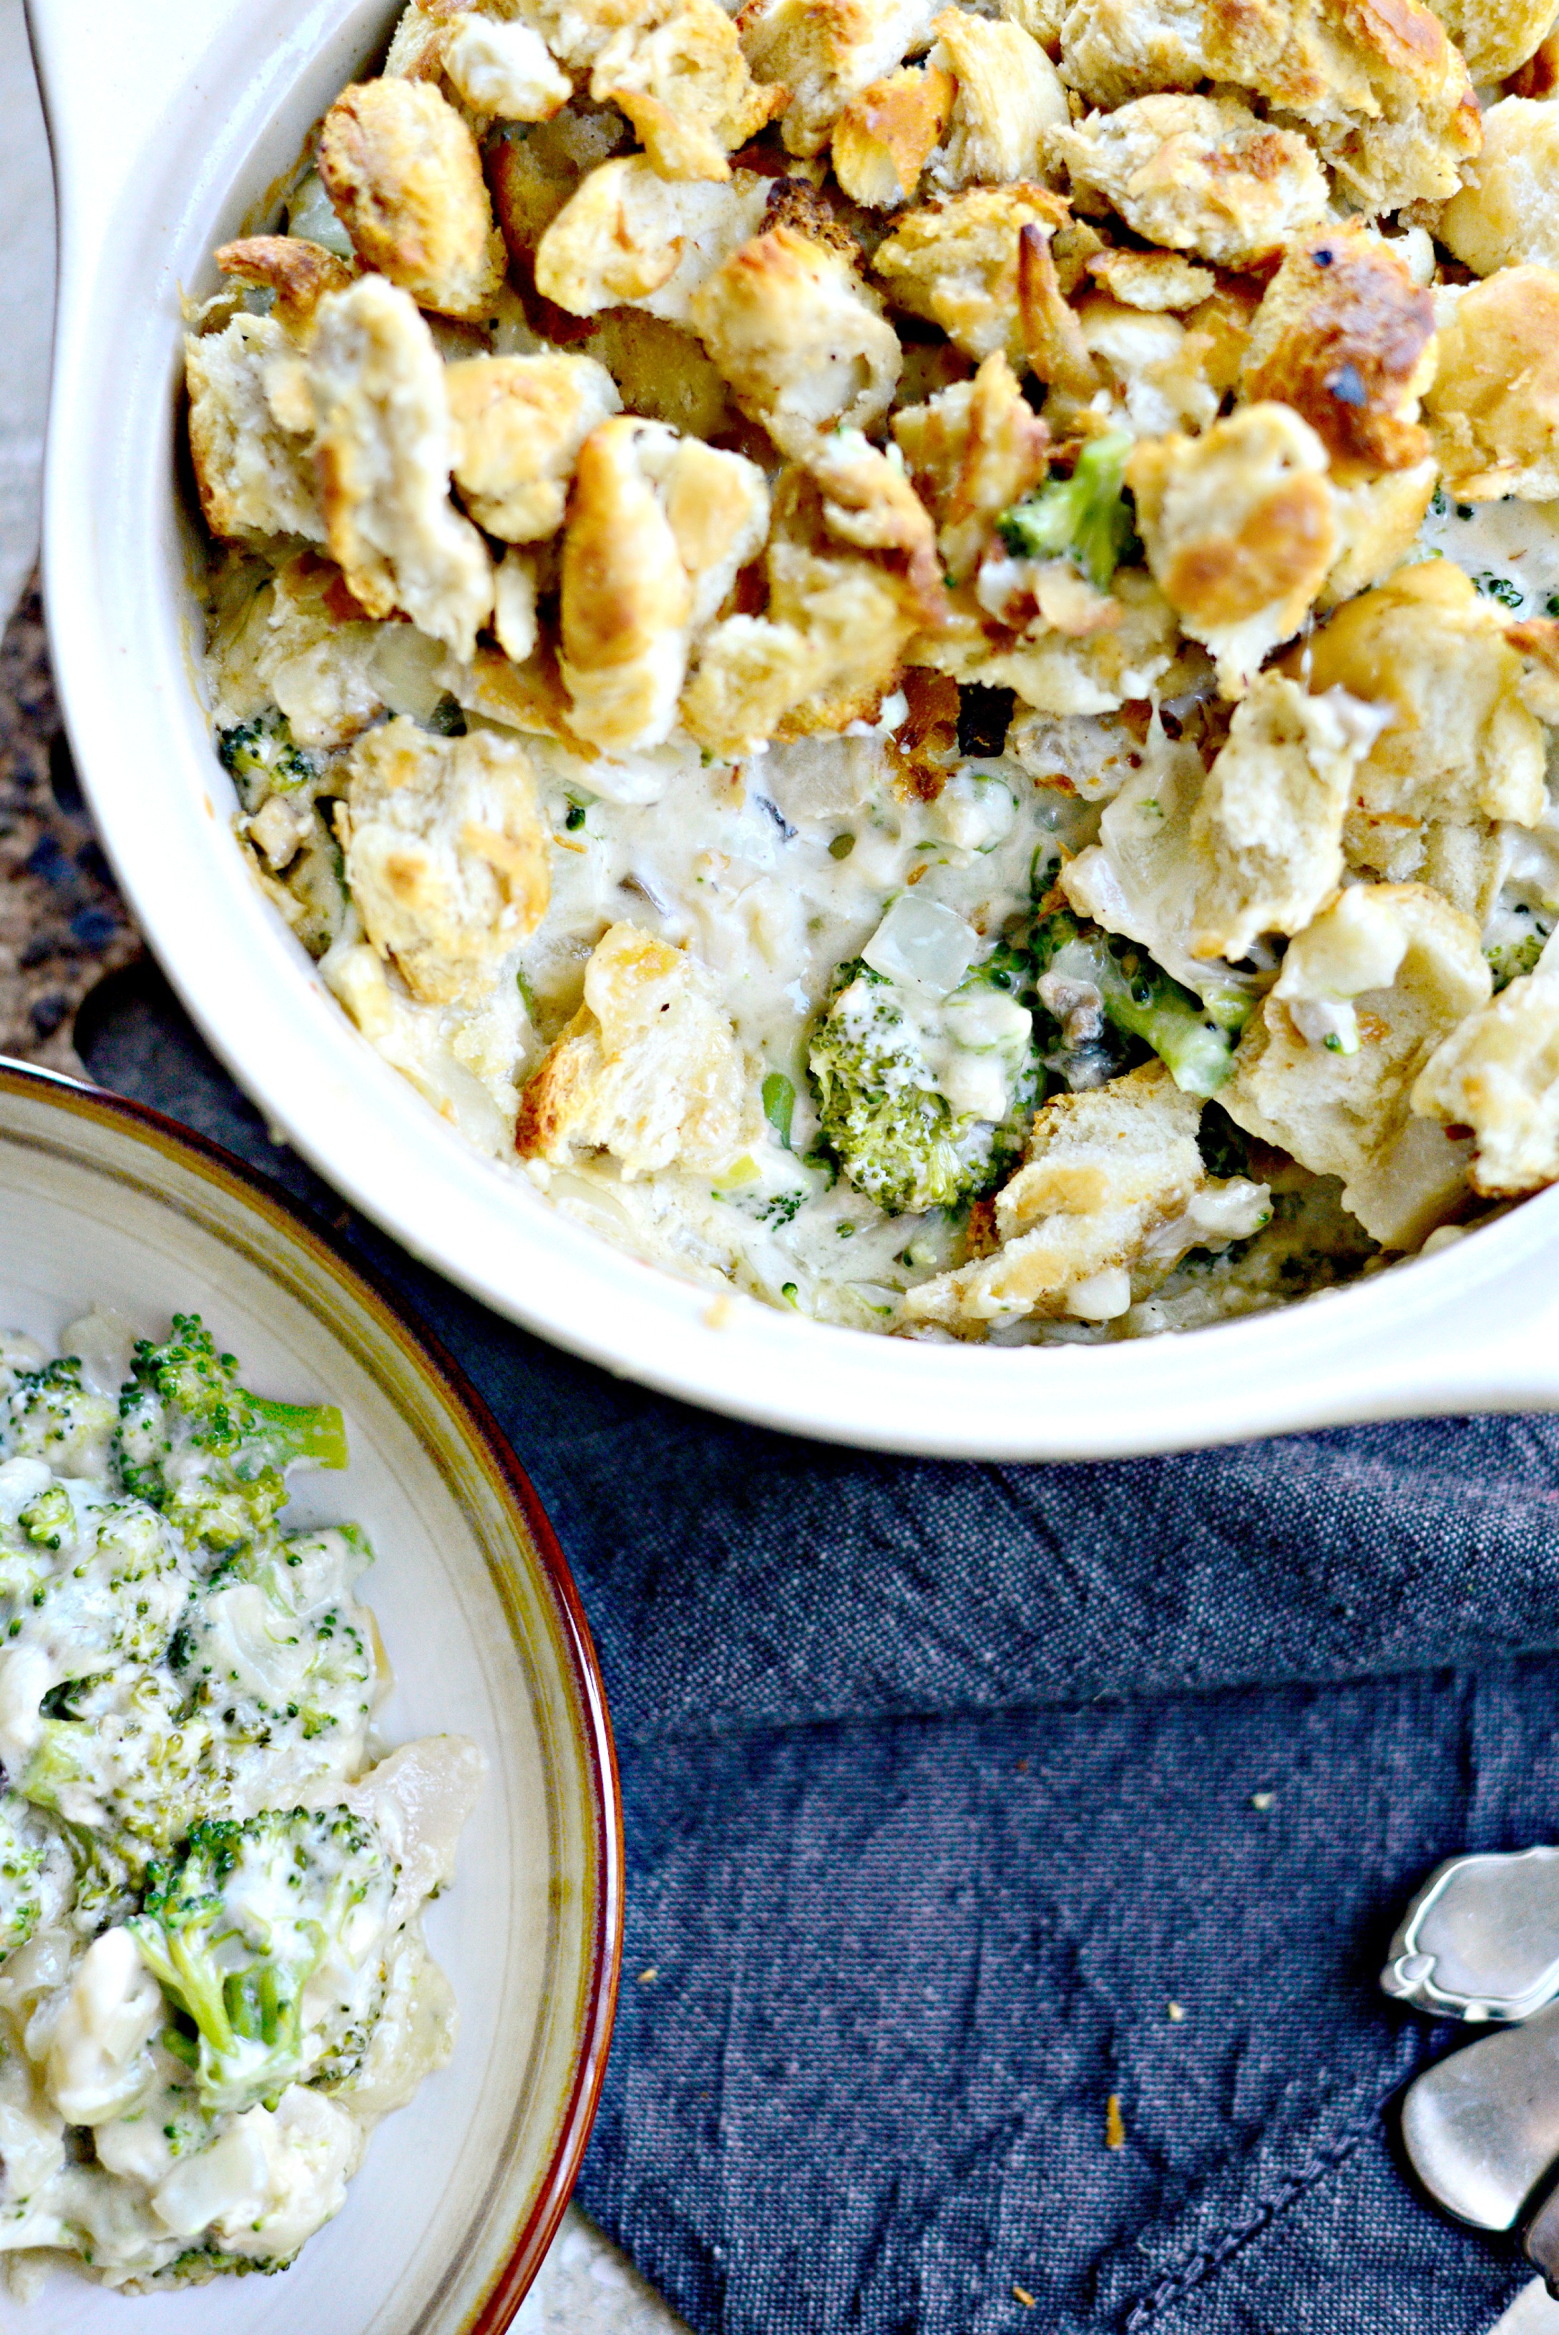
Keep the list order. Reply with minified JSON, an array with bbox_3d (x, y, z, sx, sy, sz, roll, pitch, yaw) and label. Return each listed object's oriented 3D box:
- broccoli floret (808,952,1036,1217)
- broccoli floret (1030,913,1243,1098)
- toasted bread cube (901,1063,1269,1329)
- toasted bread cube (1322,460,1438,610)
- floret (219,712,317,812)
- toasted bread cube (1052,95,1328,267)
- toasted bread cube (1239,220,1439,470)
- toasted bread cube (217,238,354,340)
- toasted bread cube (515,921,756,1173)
[{"bbox_3d":[0.020,-0.012,0.456,0.031,0.027,0.033,0,76,0],"label":"broccoli floret"},{"bbox_3d":[0.050,-0.023,0.463,0.033,0.021,0.021,41,80,9],"label":"broccoli floret"},{"bbox_3d":[0.043,0.004,0.455,0.046,0.024,0.024,-32,78,-8],"label":"toasted bread cube"},{"bbox_3d":[0.084,-0.090,0.464,0.018,0.019,0.024,34,78,8],"label":"toasted bread cube"},{"bbox_3d":[-0.074,-0.059,0.472,0.016,0.014,0.015,0,76,0],"label":"floret"},{"bbox_3d":[0.059,-0.142,0.468,0.037,0.022,0.020,15,76,4],"label":"toasted bread cube"},{"bbox_3d":[0.080,-0.116,0.462,0.025,0.022,0.029,10,76,2],"label":"toasted bread cube"},{"bbox_3d":[-0.072,-0.128,0.475,0.022,0.017,0.014,15,76,4],"label":"toasted bread cube"},{"bbox_3d":[-0.020,-0.017,0.458,0.030,0.024,0.028,-10,76,-2],"label":"toasted bread cube"}]

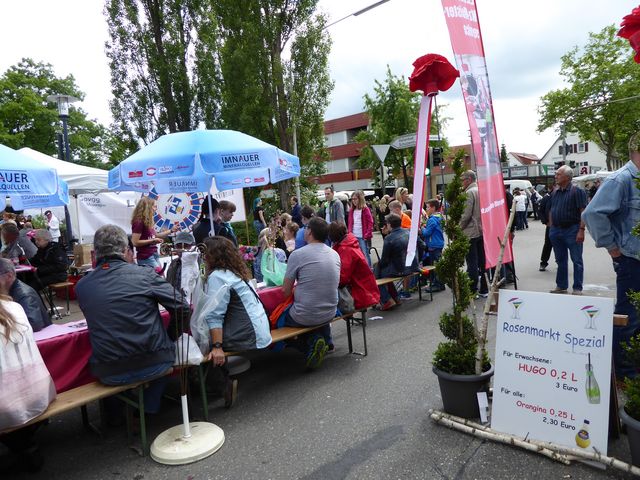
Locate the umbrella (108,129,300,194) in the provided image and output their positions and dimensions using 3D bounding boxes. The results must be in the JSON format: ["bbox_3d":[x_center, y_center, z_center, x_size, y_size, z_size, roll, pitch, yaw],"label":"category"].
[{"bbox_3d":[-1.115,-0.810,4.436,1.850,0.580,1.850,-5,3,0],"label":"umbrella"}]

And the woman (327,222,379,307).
[{"bbox_3d":[0.170,0.499,4.730,0.740,1.360,0.540,-2,5,41],"label":"woman"}]

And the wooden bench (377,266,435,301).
[{"bbox_3d":[0.950,0.770,6.430,0.250,0.480,2.200,-2,5,44],"label":"wooden bench"}]

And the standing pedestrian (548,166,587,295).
[{"bbox_3d":[3.459,-0.133,6.534,0.360,1.760,0.550,-6,5,-34],"label":"standing pedestrian"}]

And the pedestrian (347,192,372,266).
[{"bbox_3d":[0.703,0.064,7.251,0.500,1.680,0.320,-3,4,24],"label":"pedestrian"}]

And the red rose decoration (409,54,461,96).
[{"bbox_3d":[0.743,-1.068,3.000,0.340,0.250,0.340,-5,4,0],"label":"red rose decoration"}]

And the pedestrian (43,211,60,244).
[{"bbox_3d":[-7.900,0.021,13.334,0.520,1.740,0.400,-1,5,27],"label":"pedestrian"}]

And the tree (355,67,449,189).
[{"bbox_3d":[4.305,-4.474,23.000,4.700,8.320,4.700,-5,3,0],"label":"tree"}]

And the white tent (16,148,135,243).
[{"bbox_3d":[-6.291,-0.542,10.181,3.000,3.150,3.000,-5,5,-17],"label":"white tent"}]

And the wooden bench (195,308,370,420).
[{"bbox_3d":[-0.242,0.930,3.829,2.100,0.480,0.260,-7,6,-43],"label":"wooden bench"}]

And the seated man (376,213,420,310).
[{"bbox_3d":[0.893,0.291,6.082,0.500,1.280,0.680,-7,6,-38],"label":"seated man"}]

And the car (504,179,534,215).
[{"bbox_3d":[10.942,-2.171,26.125,1.950,2.000,4.600,-1,5,23],"label":"car"}]

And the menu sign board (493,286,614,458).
[{"bbox_3d":[1.320,0.750,2.670,0.040,0.870,0.625,6,-3,-44],"label":"menu sign board"}]

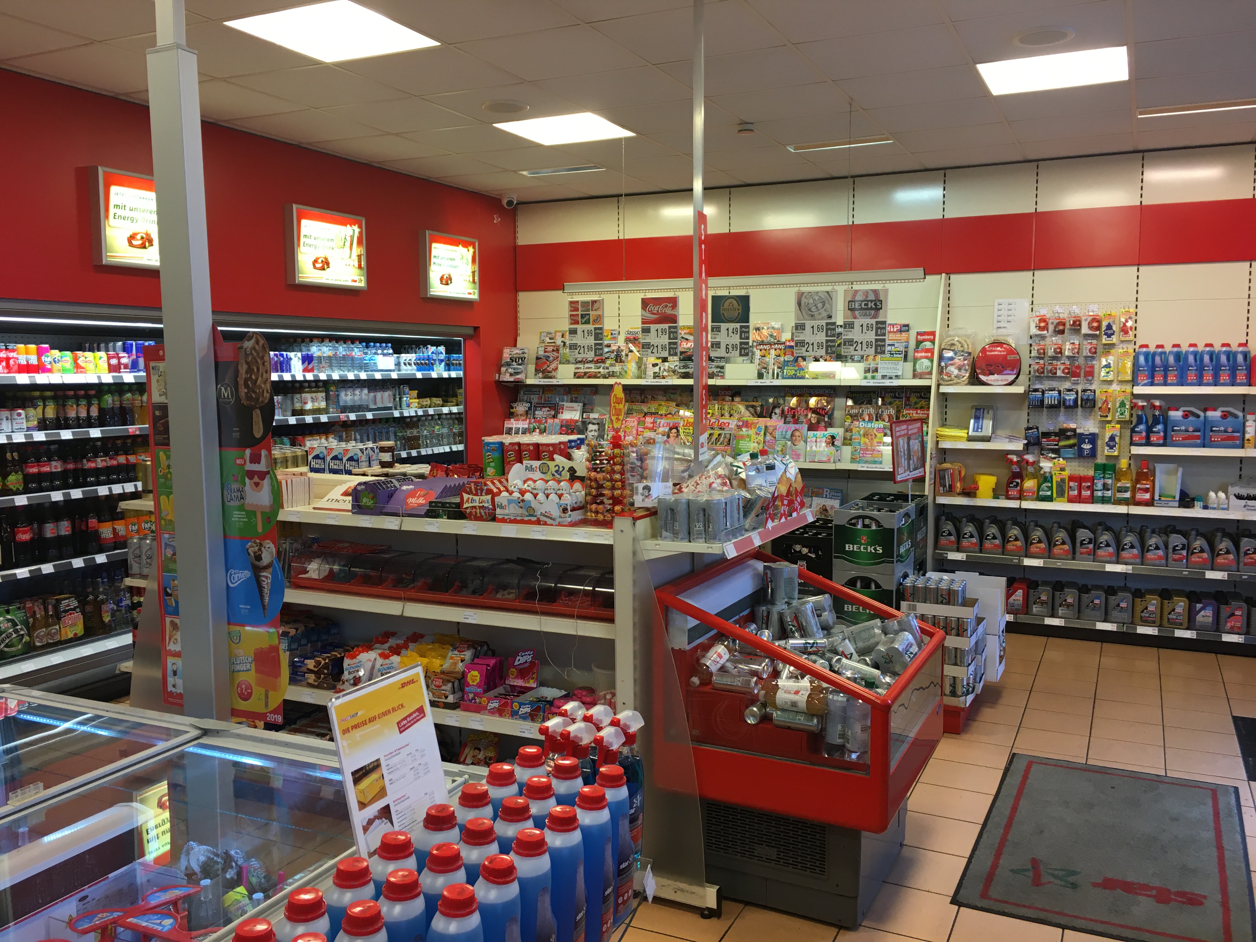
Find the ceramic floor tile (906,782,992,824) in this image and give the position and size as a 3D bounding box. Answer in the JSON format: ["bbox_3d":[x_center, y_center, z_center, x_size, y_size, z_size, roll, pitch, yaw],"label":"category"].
[{"bbox_3d":[1.254,1.296,4.085,0.298,0.010,0.294,3,6,26],"label":"ceramic floor tile"}]

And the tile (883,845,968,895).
[{"bbox_3d":[0.996,1.352,3.557,0.300,0.010,0.300,2,6,26],"label":"tile"}]

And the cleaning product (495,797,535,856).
[{"bbox_3d":[-0.186,0.668,1.723,0.083,0.254,0.096,2,6,26],"label":"cleaning product"}]

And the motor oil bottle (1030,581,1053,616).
[{"bbox_3d":[2.574,0.796,6.559,0.128,0.201,0.068,3,6,25],"label":"motor oil bottle"}]

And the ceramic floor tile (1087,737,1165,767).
[{"bbox_3d":[2.187,1.238,4.618,0.298,0.010,0.294,3,6,26],"label":"ceramic floor tile"}]

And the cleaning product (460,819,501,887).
[{"bbox_3d":[-0.223,0.660,1.613,0.070,0.251,0.086,3,7,26],"label":"cleaning product"}]

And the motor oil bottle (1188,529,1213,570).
[{"bbox_3d":[3.437,0.470,6.322,0.126,0.235,0.075,3,7,26],"label":"motor oil bottle"}]

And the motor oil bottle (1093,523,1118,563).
[{"bbox_3d":[2.955,0.451,6.503,0.120,0.220,0.068,3,6,25],"label":"motor oil bottle"}]

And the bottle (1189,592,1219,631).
[{"bbox_3d":[3.415,0.826,6.238,0.143,0.230,0.065,2,6,26],"label":"bottle"}]

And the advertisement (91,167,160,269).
[{"bbox_3d":[-2.374,-1.232,5.238,0.075,0.456,0.607,2,6,26],"label":"advertisement"}]

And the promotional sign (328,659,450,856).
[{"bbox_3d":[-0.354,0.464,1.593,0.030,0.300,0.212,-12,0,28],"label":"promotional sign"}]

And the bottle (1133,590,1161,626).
[{"bbox_3d":[3.118,0.818,6.319,0.141,0.218,0.066,3,7,26],"label":"bottle"}]

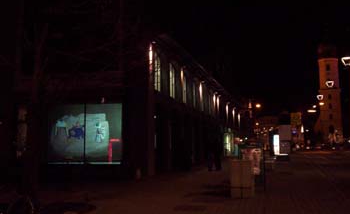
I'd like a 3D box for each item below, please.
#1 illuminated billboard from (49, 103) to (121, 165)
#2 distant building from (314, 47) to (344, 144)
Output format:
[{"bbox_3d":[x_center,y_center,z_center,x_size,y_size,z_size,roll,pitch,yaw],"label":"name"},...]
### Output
[{"bbox_3d":[-3.961,1.183,17.000,3.380,2.650,0.150,-1,-5,7],"label":"illuminated billboard"},{"bbox_3d":[74.240,-6.006,185.000,11.000,48.000,11.000,-2,-6,20],"label":"distant building"}]

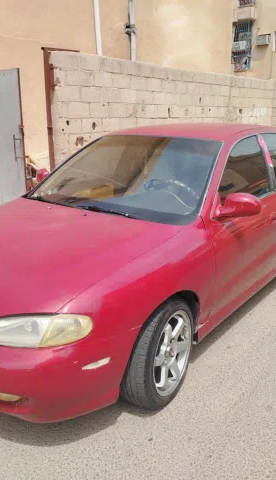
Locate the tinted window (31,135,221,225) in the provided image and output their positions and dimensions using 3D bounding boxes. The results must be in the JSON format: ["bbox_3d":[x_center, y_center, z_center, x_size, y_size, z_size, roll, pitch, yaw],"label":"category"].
[{"bbox_3d":[-0.074,-0.477,3.038,1.380,0.080,0.853,11,50,35],"label":"tinted window"}]

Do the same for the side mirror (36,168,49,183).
[{"bbox_3d":[-0.713,-0.481,3.568,0.240,0.142,0.150,11,20,35],"label":"side mirror"}]

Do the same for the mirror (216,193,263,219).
[{"bbox_3d":[0.598,-0.211,2.628,0.240,0.142,0.150,11,20,35],"label":"mirror"}]

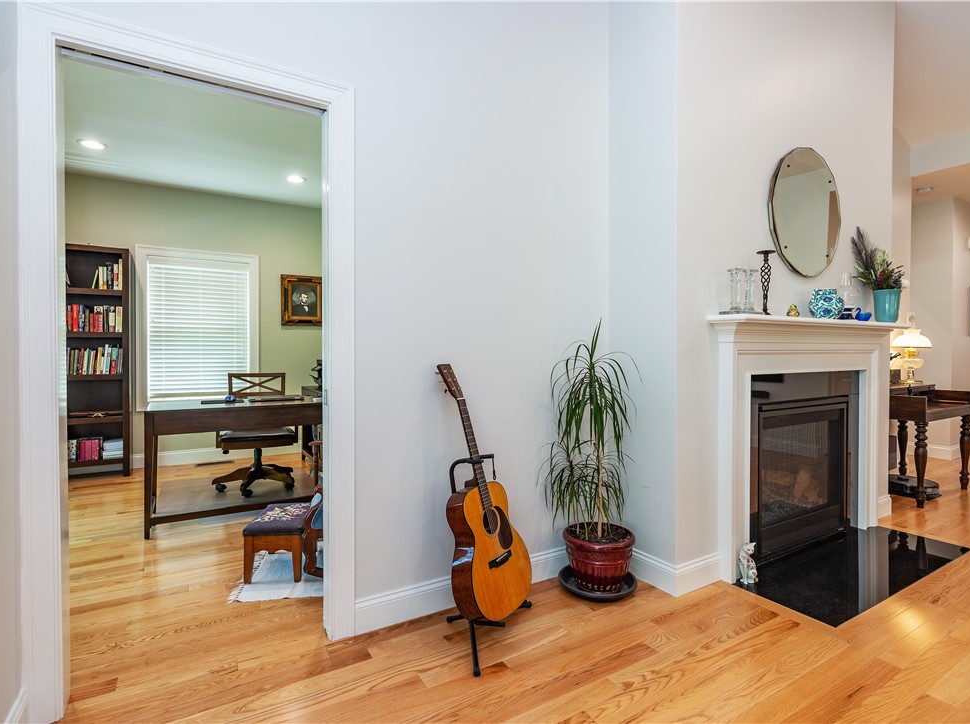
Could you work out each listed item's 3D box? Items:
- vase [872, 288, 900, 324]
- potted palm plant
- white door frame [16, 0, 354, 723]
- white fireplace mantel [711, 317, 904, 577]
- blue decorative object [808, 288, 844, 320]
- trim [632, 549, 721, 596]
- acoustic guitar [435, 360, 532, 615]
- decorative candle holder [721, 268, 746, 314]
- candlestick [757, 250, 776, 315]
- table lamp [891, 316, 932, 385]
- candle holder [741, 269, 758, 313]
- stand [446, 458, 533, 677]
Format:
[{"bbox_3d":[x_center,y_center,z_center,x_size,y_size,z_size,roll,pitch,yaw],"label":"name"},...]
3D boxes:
[{"bbox_3d":[2.502,-0.336,3.009,0.147,0.224,0.147,-1,1,-30],"label":"vase"},{"bbox_3d":[0.500,0.423,2.242,0.430,1.265,0.410,0,0,0],"label":"potted palm plant"},{"bbox_3d":[-0.956,0.009,1.685,0.966,2.120,0.150,-1,1,-30],"label":"white door frame"},{"bbox_3d":[1.852,0.417,2.650,1.729,1.270,0.181,-1,1,-30],"label":"white fireplace mantel"},{"bbox_3d":[1.883,-0.309,2.660,0.163,0.184,0.158,0,0,-30],"label":"blue decorative object"},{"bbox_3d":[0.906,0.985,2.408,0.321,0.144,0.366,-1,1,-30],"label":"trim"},{"bbox_3d":[-0.050,0.490,1.929,0.118,0.995,0.375,-22,-11,35],"label":"acoustic guitar"},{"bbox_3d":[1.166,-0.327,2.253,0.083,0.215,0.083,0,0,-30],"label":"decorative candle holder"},{"bbox_3d":[1.401,-0.378,2.402,0.085,0.328,0.085,-1,1,-30],"label":"candlestick"},{"bbox_3d":[3.661,-0.109,4.143,0.265,0.600,0.265,0,0,-30],"label":"table lamp"},{"bbox_3d":[1.283,-0.337,2.331,0.068,0.212,0.068,-1,1,-30],"label":"candle holder"},{"bbox_3d":[-0.020,0.713,1.907,0.320,0.695,0.520,0,0,26],"label":"stand"}]

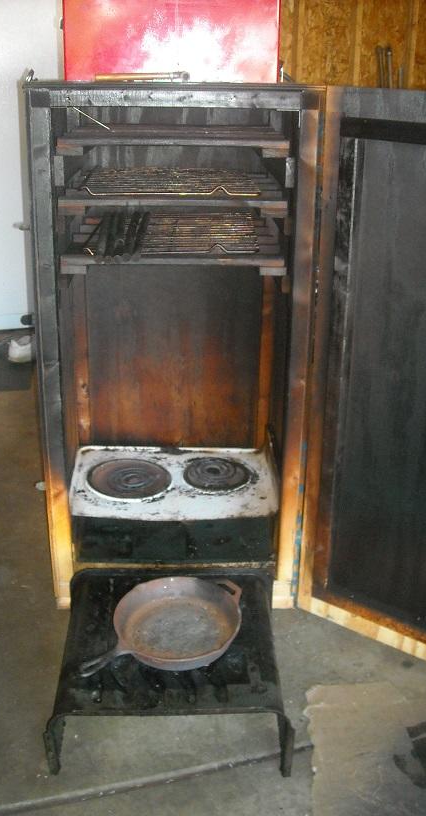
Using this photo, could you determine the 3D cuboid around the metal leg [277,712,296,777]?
[{"bbox_3d":[0.141,0.645,1.579,0.033,0.150,0.030,0,21,-3],"label":"metal leg"}]

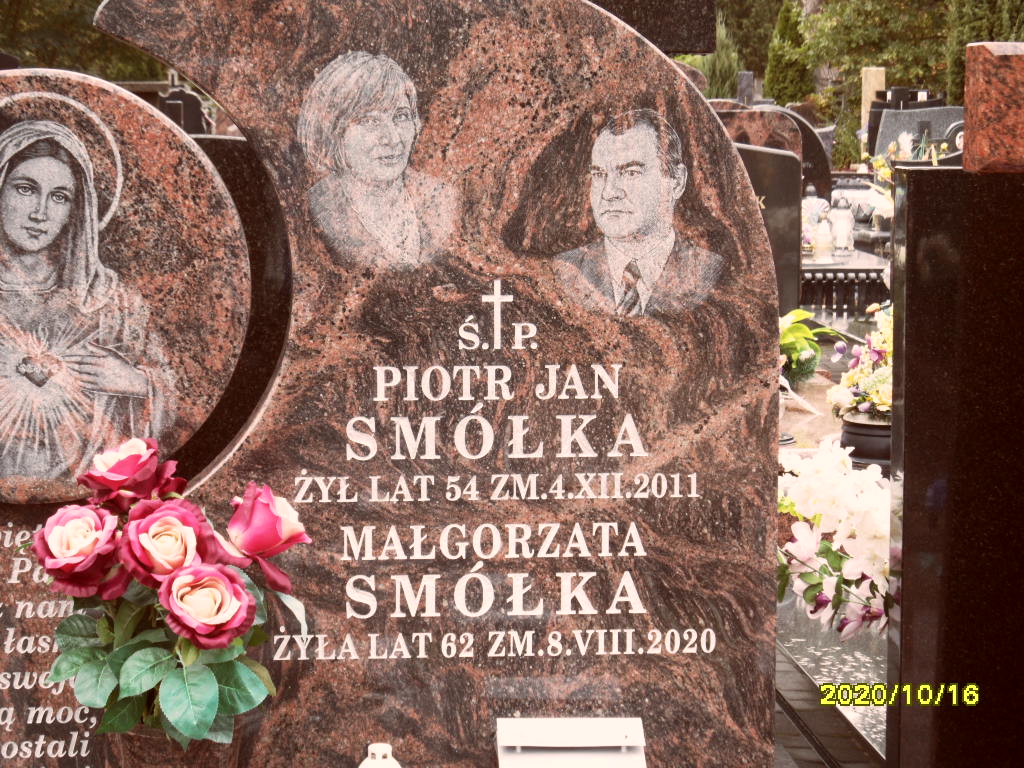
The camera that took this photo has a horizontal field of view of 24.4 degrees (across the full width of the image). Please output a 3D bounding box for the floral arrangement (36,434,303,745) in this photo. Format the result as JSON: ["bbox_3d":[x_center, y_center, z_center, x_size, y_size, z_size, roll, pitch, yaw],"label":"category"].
[{"bbox_3d":[-0.379,0.232,2.620,0.300,0.335,0.260,-1,10,0],"label":"floral arrangement"}]

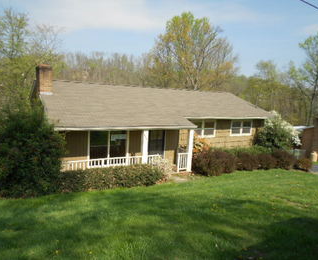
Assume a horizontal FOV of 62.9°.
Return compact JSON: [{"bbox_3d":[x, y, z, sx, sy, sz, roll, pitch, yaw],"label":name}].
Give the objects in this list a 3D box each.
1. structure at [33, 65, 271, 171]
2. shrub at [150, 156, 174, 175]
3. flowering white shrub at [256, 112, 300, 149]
[{"bbox_3d":[-0.186,-0.944,17.379,14.490,4.920,10.560,-1,8,-30],"label":"structure"},{"bbox_3d":[0.198,1.758,11.622,1.000,0.860,0.900,-1,8,-30],"label":"shrub"},{"bbox_3d":[7.594,0.421,16.519,2.600,2.950,2.400,-1,8,-30],"label":"flowering white shrub"}]

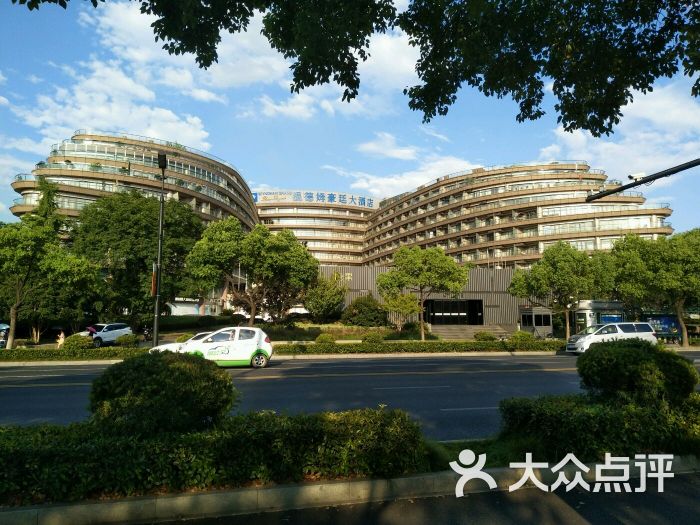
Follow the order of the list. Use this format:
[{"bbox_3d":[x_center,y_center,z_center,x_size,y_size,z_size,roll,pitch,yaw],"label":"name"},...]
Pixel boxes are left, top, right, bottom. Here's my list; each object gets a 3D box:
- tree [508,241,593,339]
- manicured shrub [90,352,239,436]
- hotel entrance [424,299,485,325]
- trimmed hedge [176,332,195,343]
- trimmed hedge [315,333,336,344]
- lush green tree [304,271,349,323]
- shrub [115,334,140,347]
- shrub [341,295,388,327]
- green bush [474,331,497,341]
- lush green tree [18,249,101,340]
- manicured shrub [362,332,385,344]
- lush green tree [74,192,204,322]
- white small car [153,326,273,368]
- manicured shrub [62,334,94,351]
[{"bbox_3d":[12.573,1.968,33.273,5.164,6.797,5.058,2,-7,-15],"label":"tree"},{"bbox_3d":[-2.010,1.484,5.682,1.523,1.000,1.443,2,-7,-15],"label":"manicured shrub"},{"bbox_3d":[11.025,5.353,56.050,6.326,2.640,1.000,1,-7,-11],"label":"hotel entrance"},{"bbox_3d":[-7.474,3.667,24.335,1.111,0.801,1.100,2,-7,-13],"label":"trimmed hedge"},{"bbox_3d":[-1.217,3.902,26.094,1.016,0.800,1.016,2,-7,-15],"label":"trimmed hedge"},{"bbox_3d":[-2.010,2.937,44.977,3.764,4.531,3.700,0,-7,0],"label":"lush green tree"},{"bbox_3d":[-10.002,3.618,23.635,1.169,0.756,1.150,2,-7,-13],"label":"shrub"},{"bbox_3d":[1.209,3.997,43.839,4.002,2.658,3.700,0,-7,0],"label":"shrub"},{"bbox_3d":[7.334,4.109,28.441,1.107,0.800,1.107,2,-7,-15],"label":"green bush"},{"bbox_3d":[-20.983,2.491,37.979,5.448,6.785,5.300,0,-7,0],"label":"lush green tree"},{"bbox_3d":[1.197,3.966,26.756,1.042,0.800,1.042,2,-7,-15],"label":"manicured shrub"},{"bbox_3d":[-19.244,-0.327,47.392,10.943,12.630,10.500,0,-7,0],"label":"lush green tree"},{"bbox_3d":[-4.898,3.282,20.256,3.900,1.510,1.640,2,-7,-15],"label":"white small car"},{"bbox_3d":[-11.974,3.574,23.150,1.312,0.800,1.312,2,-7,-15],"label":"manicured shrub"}]

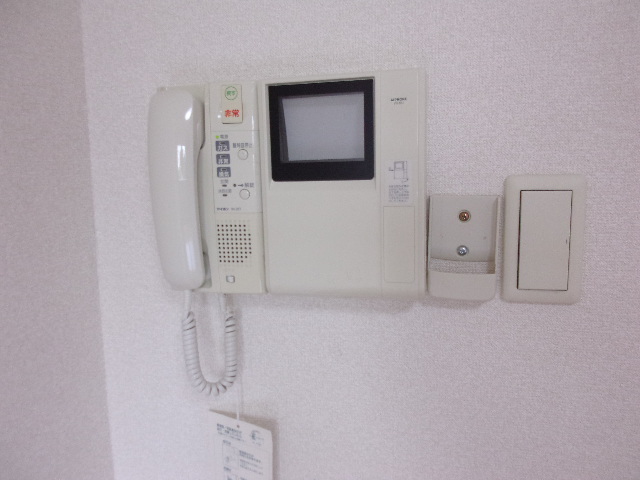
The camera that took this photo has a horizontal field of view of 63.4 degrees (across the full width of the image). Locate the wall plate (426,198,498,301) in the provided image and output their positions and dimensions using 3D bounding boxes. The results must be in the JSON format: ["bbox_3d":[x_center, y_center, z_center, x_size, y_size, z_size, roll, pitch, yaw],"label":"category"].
[{"bbox_3d":[0.133,0.007,0.480,0.062,0.098,0.020,0,7,12],"label":"wall plate"}]

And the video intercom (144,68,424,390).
[{"bbox_3d":[-0.033,0.006,0.496,0.267,0.310,0.060,0,7,12],"label":"video intercom"}]

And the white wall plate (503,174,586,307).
[{"bbox_3d":[0.203,0.001,0.469,0.070,0.119,0.011,0,7,12],"label":"white wall plate"}]

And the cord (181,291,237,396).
[{"bbox_3d":[-0.112,0.108,0.533,0.061,0.112,0.026,0,7,12],"label":"cord"}]

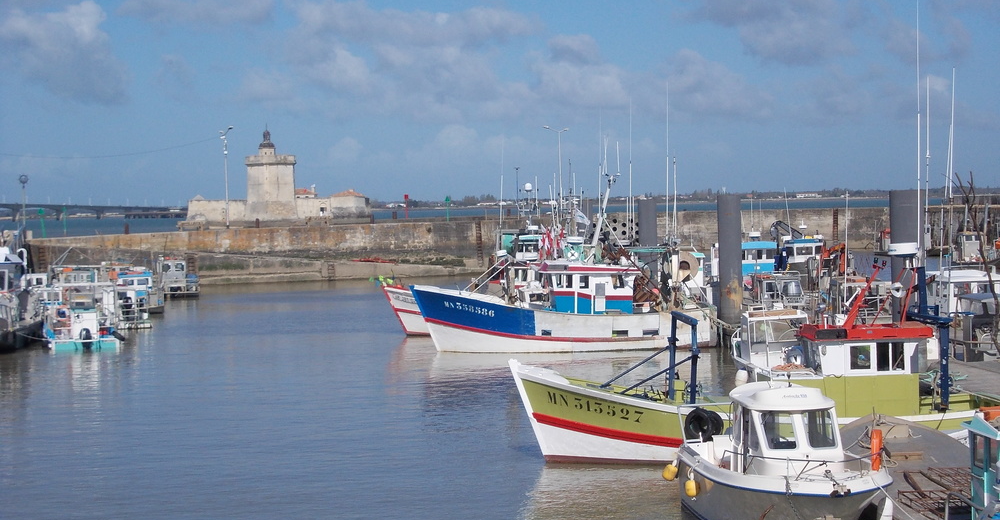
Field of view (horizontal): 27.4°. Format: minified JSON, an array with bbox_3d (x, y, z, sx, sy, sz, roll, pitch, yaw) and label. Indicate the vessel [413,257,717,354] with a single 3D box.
[{"bbox_3d":[2.384,1.551,75.800,11.200,3.500,3.900,-1,2,3],"label":"vessel"}]

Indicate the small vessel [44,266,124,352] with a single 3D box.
[{"bbox_3d":[-16.975,1.869,84.200,2.950,3.300,7.000,-2,2,-11],"label":"small vessel"}]

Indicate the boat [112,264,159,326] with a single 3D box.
[{"bbox_3d":[-17.648,1.680,98.500,2.200,2.900,7.000,-2,2,-11],"label":"boat"}]

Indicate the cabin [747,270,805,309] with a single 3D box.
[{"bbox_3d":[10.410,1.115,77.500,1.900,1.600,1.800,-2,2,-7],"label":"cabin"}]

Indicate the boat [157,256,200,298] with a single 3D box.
[{"bbox_3d":[-20.690,0.928,132.000,2.650,2.650,7.000,-2,2,-10],"label":"boat"}]

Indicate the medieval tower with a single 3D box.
[{"bbox_3d":[-66.508,-25.089,597.000,15.000,26.900,14.500,-2,2,-6],"label":"medieval tower"}]

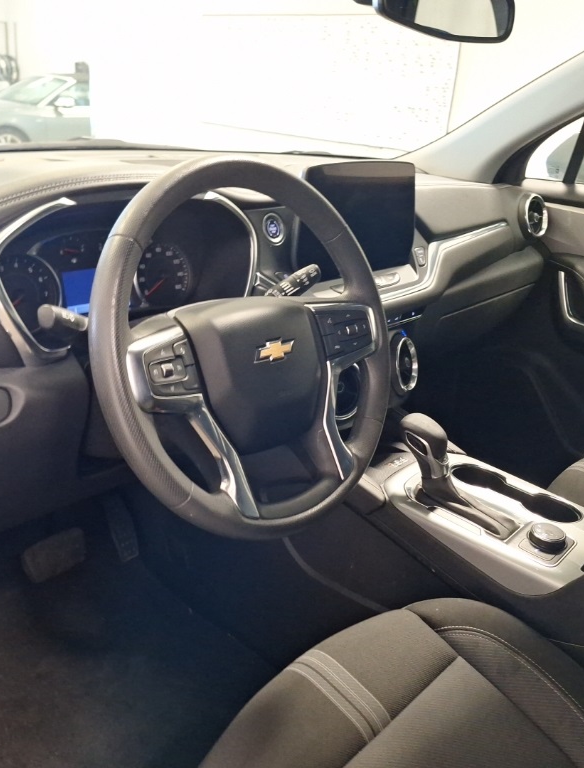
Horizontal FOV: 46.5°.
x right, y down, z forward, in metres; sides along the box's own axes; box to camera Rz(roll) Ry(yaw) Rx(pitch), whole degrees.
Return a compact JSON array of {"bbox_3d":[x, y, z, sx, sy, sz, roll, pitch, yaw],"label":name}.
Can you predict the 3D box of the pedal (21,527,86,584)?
[{"bbox_3d":[-0.422,0.305,1.210,0.100,0.060,0.030,-16,-9,-41],"label":"pedal"}]

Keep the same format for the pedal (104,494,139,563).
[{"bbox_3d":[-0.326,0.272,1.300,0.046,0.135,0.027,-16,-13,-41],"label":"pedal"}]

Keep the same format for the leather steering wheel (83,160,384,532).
[{"bbox_3d":[-0.045,-0.035,0.700,0.375,0.375,0.105,-16,8,-43],"label":"leather steering wheel"}]

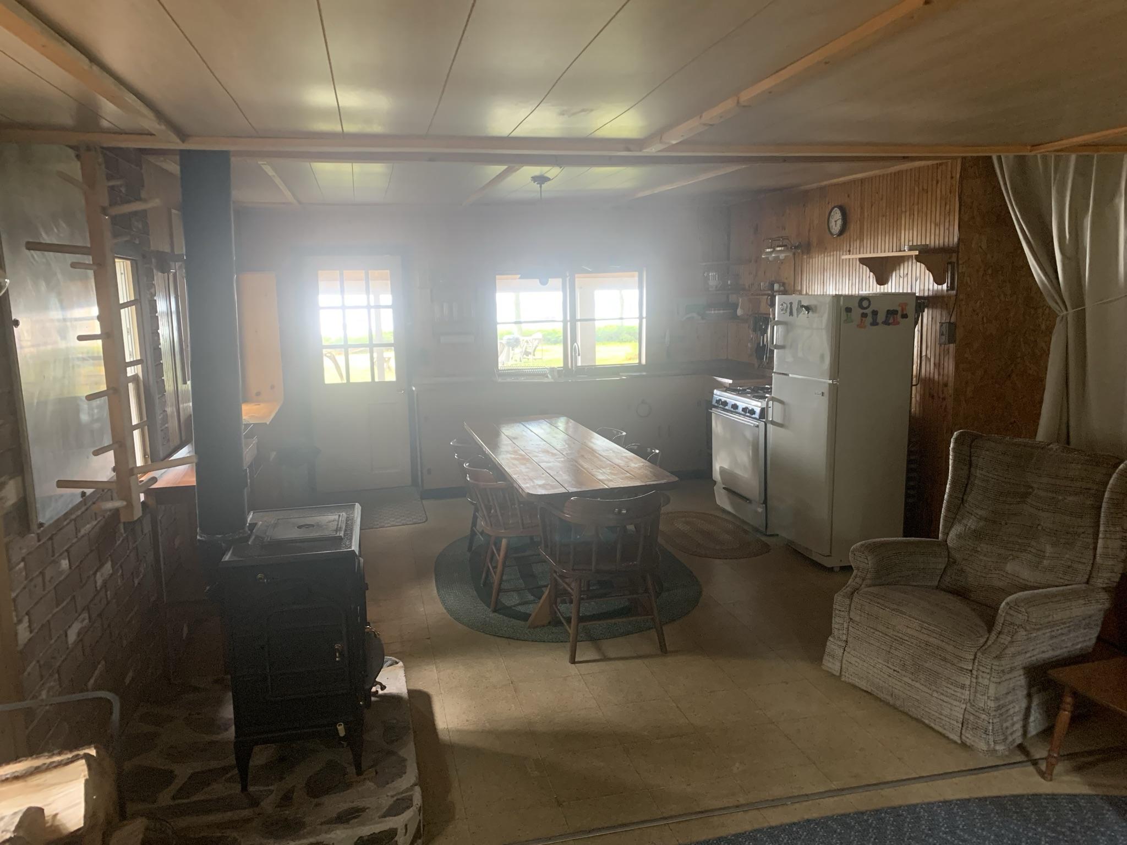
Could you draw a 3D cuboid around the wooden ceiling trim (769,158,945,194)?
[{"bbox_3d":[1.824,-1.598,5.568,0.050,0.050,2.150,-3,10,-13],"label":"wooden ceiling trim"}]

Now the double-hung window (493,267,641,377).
[{"bbox_3d":[0.073,-0.925,7.650,1.370,0.920,0.100,-3,9,-13],"label":"double-hung window"}]

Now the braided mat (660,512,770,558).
[{"bbox_3d":[0.981,0.755,5.832,0.600,0.015,1.200,-3,9,-13],"label":"braided mat"}]

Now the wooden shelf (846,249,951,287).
[{"bbox_3d":[2.040,-0.939,5.204,0.245,0.200,0.800,-3,9,-13],"label":"wooden shelf"}]

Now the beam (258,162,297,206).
[{"bbox_3d":[-1.830,-1.553,5.515,0.055,0.055,2.600,-3,10,-12],"label":"beam"}]

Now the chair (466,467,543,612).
[{"bbox_3d":[-0.250,0.562,4.530,0.530,0.760,0.560,-3,9,-13],"label":"chair"}]

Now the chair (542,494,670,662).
[{"bbox_3d":[0.195,0.650,3.930,0.580,0.760,0.530,-3,9,-13],"label":"chair"}]

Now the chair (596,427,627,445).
[{"bbox_3d":[0.144,0.423,5.527,0.530,0.775,0.560,-3,9,-13],"label":"chair"}]

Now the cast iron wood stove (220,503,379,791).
[{"bbox_3d":[-0.870,0.729,2.929,0.460,0.746,0.610,-3,9,-13],"label":"cast iron wood stove"}]

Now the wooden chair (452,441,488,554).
[{"bbox_3d":[-0.396,0.465,5.167,0.530,0.760,0.560,-3,9,-13],"label":"wooden chair"}]

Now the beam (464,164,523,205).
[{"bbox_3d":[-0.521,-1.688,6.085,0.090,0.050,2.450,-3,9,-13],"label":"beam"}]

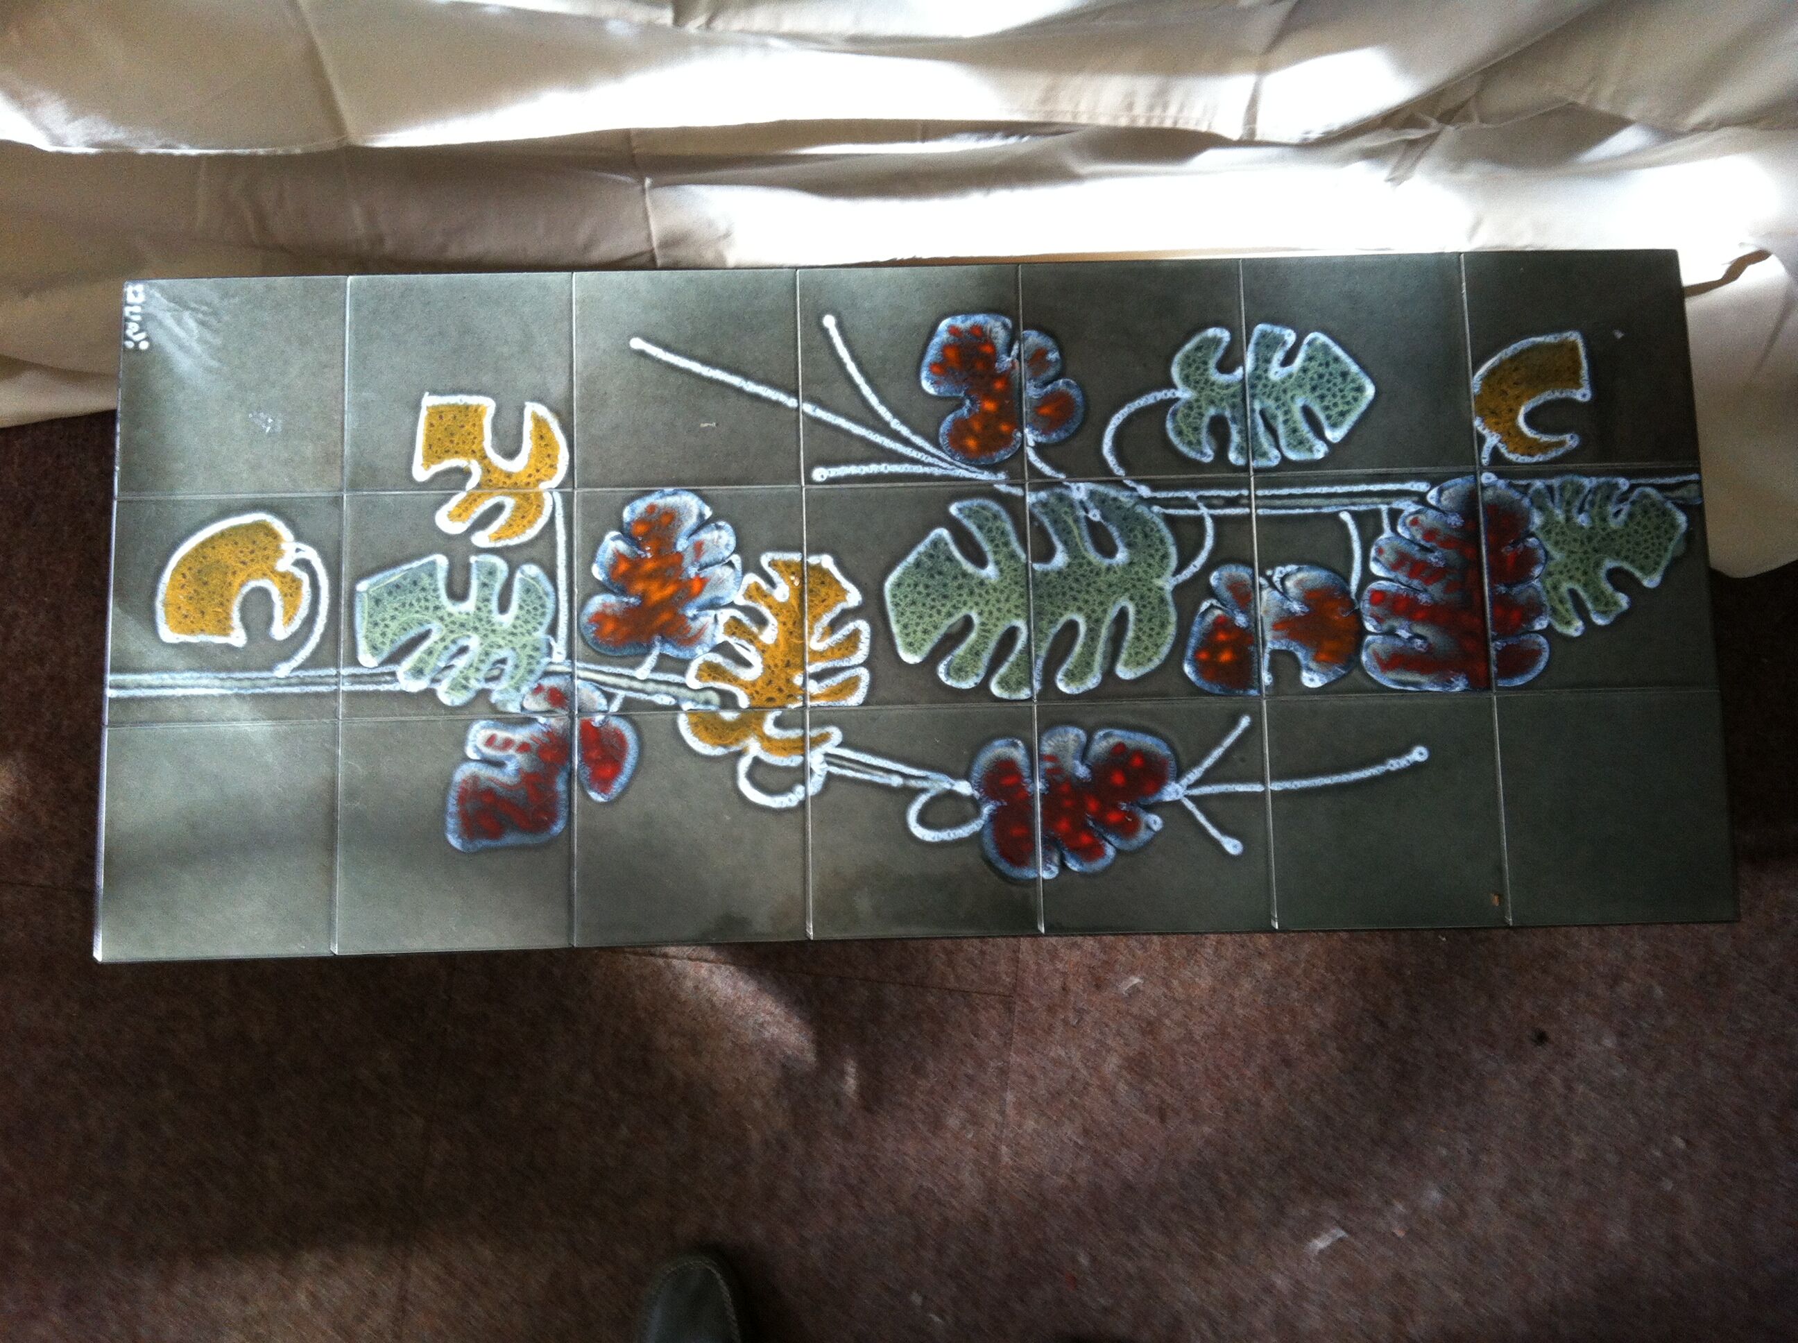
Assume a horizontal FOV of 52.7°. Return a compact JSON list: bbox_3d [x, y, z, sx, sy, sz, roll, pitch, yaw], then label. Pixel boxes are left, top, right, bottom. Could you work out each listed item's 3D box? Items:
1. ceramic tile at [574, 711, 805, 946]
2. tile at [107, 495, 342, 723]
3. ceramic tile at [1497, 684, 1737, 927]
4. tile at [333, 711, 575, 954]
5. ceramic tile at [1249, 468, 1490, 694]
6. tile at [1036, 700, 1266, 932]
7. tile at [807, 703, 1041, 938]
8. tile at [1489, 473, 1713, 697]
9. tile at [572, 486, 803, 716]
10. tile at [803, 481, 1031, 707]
[{"bbox_3d":[-0.134,0.101,1.172,0.150,0.010,0.150,-1,81,-1],"label":"ceramic tile"},{"bbox_3d":[-0.438,-0.040,1.189,0.150,0.010,0.150,-1,82,-1],"label":"tile"},{"bbox_3d":[0.466,0.088,1.183,0.150,0.010,0.150,-1,81,-1],"label":"ceramic tile"},{"bbox_3d":[-0.284,0.104,1.169,0.150,0.010,0.150,-1,81,-1],"label":"tile"},{"bbox_3d":[0.312,-0.057,1.203,0.150,0.010,0.150,-1,81,-1],"label":"ceramic tile"},{"bbox_3d":[0.166,0.094,1.178,0.150,0.010,0.150,-1,82,-1],"label":"tile"},{"bbox_3d":[0.016,0.098,1.175,0.150,0.010,0.150,-1,82,-1],"label":"tile"},{"bbox_3d":[0.462,-0.061,1.205,0.150,0.010,0.150,-1,82,-1],"label":"tile"},{"bbox_3d":[-0.138,-0.047,1.194,0.150,0.010,0.150,-1,81,-1],"label":"tile"},{"bbox_3d":[0.012,-0.051,1.197,0.150,0.010,0.150,-1,82,-1],"label":"tile"}]

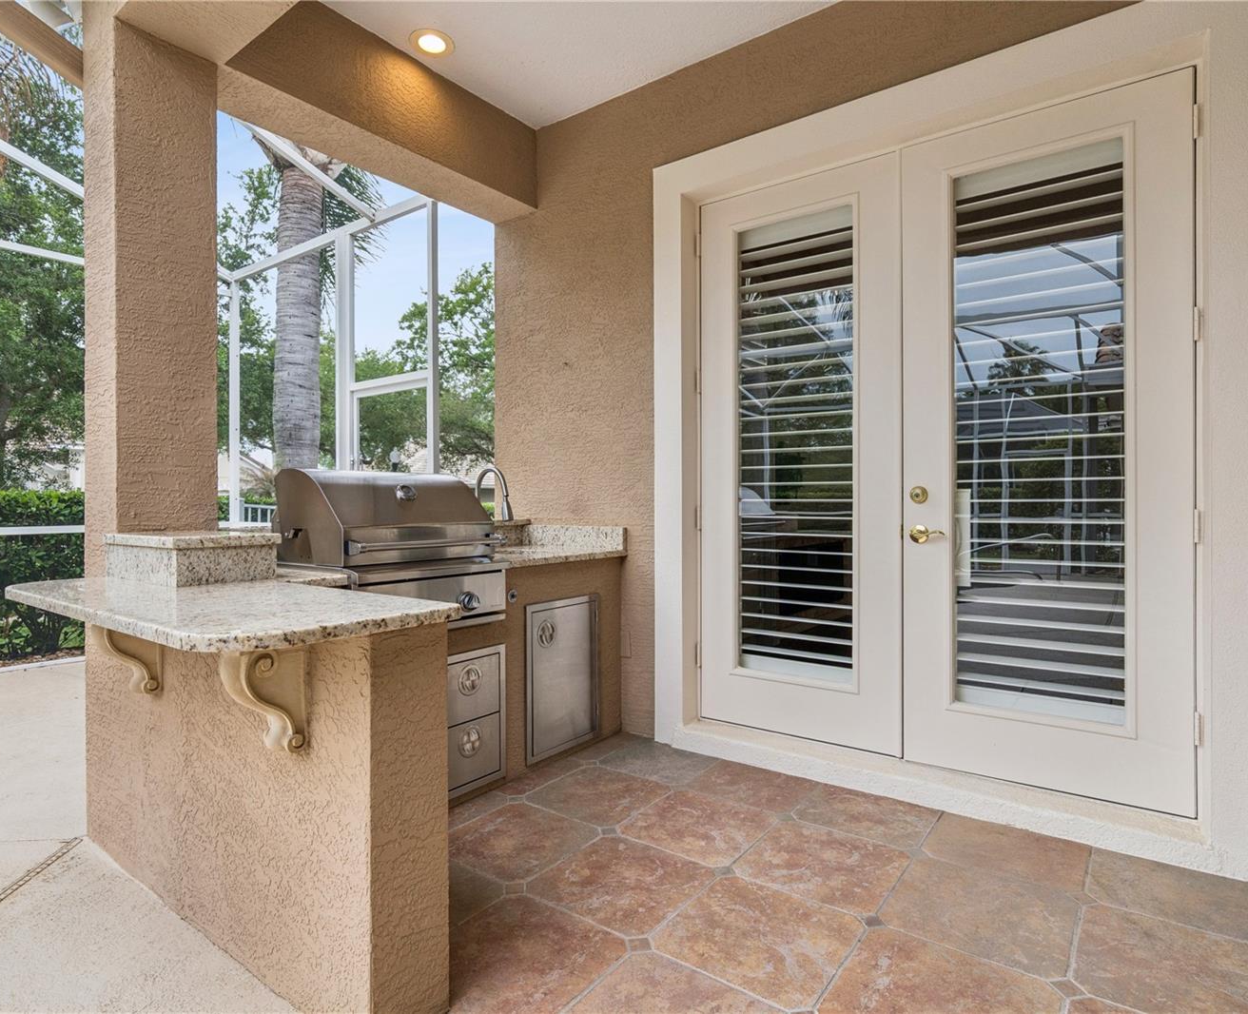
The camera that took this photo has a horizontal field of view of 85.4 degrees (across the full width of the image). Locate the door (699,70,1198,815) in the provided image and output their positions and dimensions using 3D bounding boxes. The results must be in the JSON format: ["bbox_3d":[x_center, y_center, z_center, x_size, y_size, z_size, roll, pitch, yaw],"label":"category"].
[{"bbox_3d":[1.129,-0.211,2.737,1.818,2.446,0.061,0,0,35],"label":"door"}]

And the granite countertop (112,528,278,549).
[{"bbox_3d":[-1.339,0.103,2.111,0.482,0.034,0.322,0,0,35],"label":"granite countertop"}]

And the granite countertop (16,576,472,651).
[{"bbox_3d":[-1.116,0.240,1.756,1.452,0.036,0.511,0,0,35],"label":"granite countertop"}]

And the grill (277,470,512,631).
[{"bbox_3d":[-0.861,0.163,2.559,0.578,0.599,0.719,0,0,35],"label":"grill"}]

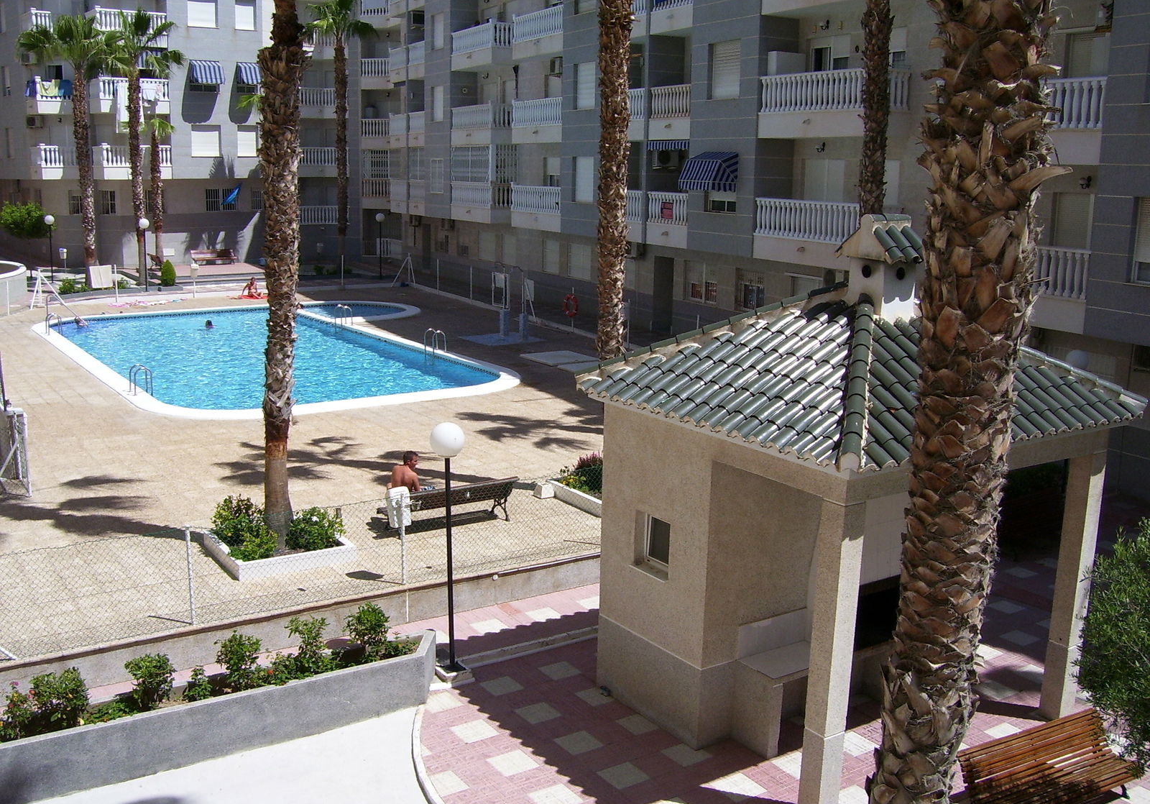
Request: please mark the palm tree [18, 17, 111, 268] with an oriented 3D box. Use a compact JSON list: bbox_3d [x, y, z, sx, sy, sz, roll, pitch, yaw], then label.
[{"bbox_3d":[-20.096,-9.896,44.957,3.600,10.700,3.600,1,12,0],"label":"palm tree"}]

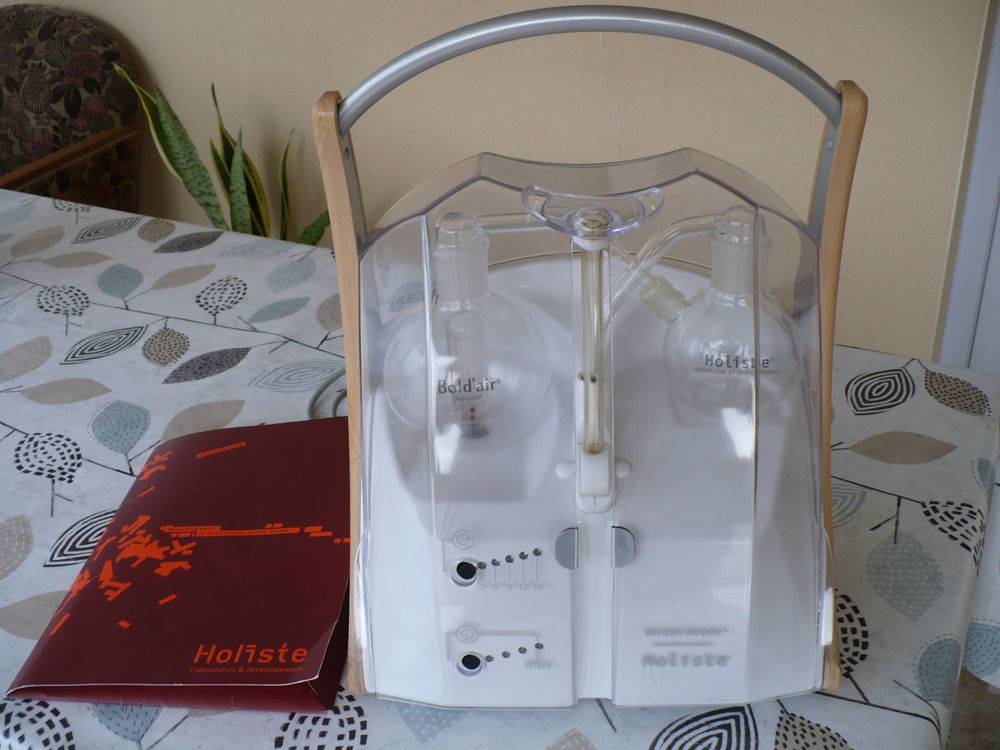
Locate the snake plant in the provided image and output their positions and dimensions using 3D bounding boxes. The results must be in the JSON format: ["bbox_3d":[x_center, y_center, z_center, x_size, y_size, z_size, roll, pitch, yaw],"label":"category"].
[{"bbox_3d":[-0.486,-0.238,1.989,0.360,0.700,0.340,13,34,25],"label":"snake plant"}]

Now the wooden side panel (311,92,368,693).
[{"bbox_3d":[-0.096,0.001,0.702,0.017,0.370,0.200,-1,30,2],"label":"wooden side panel"}]

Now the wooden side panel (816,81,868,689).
[{"bbox_3d":[0.209,-0.005,0.690,0.017,0.370,0.200,-1,30,2],"label":"wooden side panel"}]

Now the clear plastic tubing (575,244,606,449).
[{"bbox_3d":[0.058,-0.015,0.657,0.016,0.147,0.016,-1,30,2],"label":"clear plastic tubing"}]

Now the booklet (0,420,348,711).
[{"bbox_3d":[-0.209,0.129,0.832,0.224,0.027,0.308,0,30,5],"label":"booklet"}]

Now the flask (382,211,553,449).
[{"bbox_3d":[-0.020,-0.028,0.657,0.105,0.155,0.105,-1,30,2],"label":"flask"}]

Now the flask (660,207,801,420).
[{"bbox_3d":[0.143,-0.035,0.646,0.088,0.142,0.086,-1,30,2],"label":"flask"}]

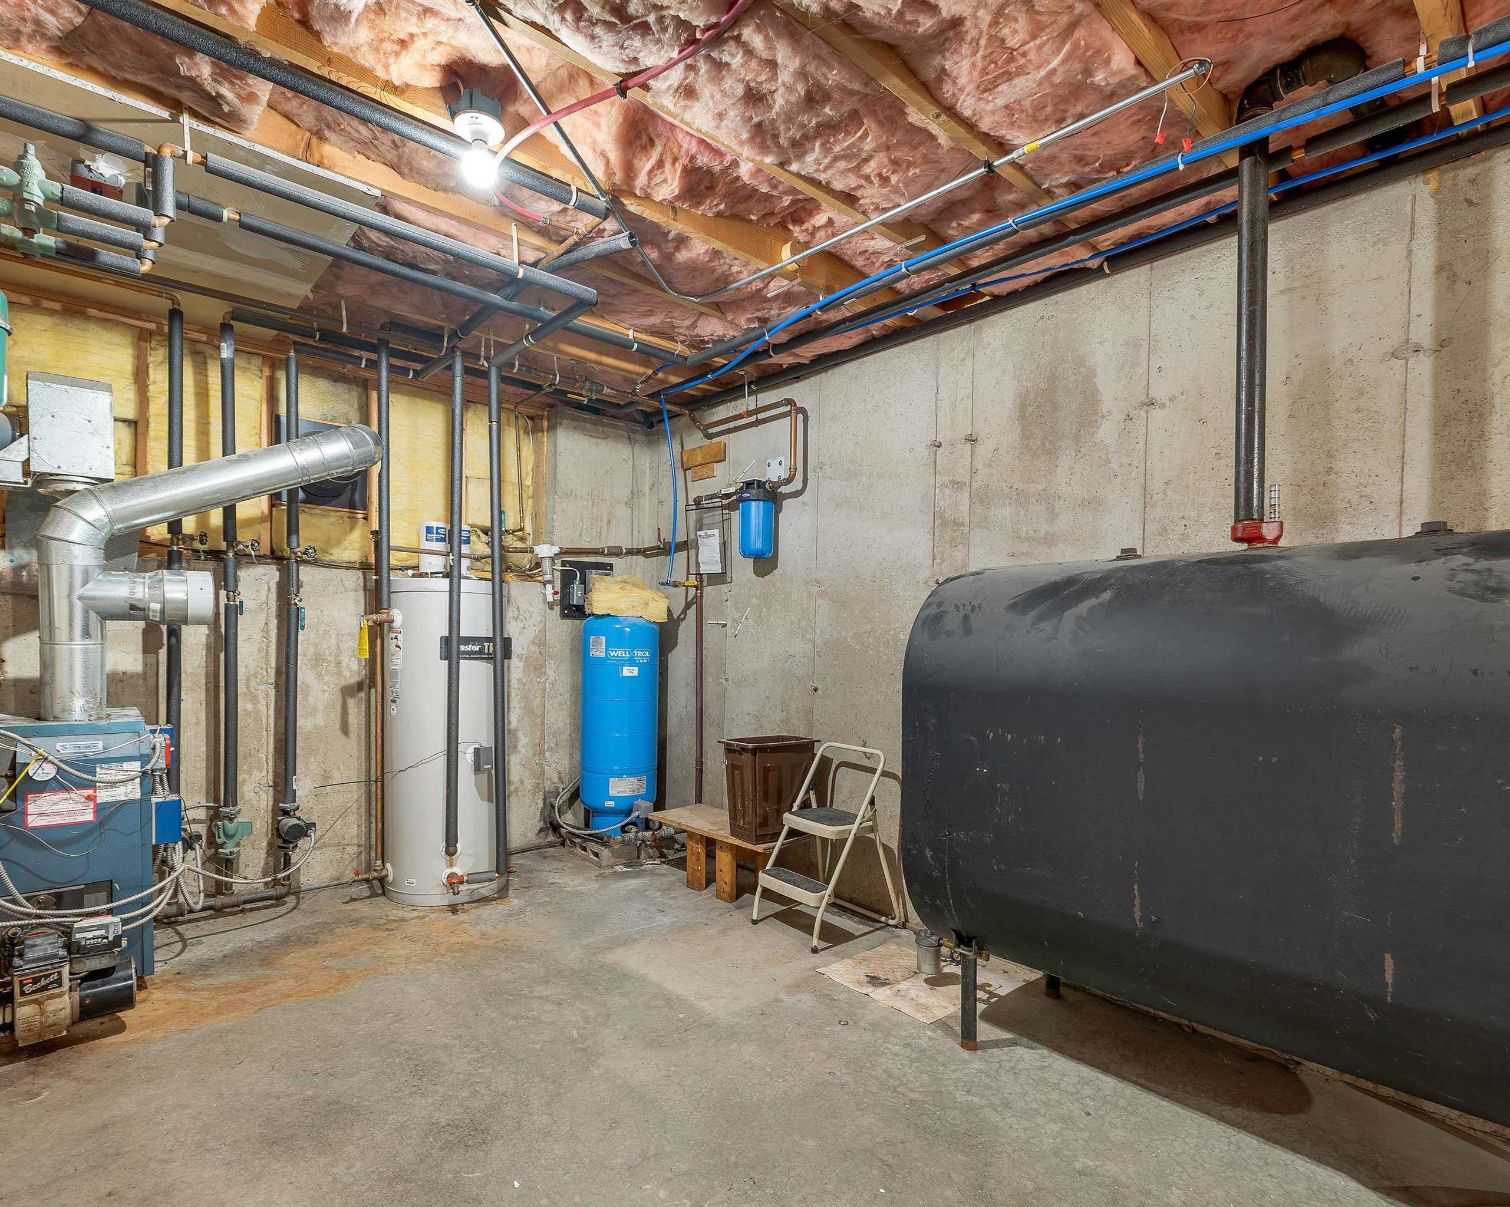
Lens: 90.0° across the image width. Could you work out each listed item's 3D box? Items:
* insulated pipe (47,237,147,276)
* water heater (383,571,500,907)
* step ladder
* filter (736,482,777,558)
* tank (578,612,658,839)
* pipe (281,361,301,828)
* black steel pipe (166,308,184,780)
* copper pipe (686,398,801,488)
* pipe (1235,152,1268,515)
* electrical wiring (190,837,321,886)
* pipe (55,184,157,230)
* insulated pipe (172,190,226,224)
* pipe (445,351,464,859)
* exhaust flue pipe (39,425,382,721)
[{"bbox_3d":[-1.744,-0.919,2.000,0.190,0.043,0.043,1,-1,-42],"label":"insulated pipe"},{"bbox_3d":[-1.372,0.560,3.340,0.500,1.360,0.500,0,-1,45],"label":"water heater"},{"bbox_3d":[0.269,0.905,2.945,0.460,0.680,0.400,1,-1,-42],"label":"step ladder"},{"bbox_3d":[0.005,-0.379,3.420,0.190,0.345,0.185,0,-1,0],"label":"filter"},{"bbox_3d":[-0.692,0.575,3.870,0.390,1.170,0.390,1,-1,-14],"label":"tank"},{"bbox_3d":[-1.891,-0.072,3.080,0.052,1.910,0.052,1,-1,-42],"label":"pipe"},{"bbox_3d":[-2.236,-0.191,2.910,0.045,1.900,0.045,1,-1,-42],"label":"black steel pipe"},{"bbox_3d":[-0.072,-0.727,3.520,0.110,0.430,0.740,1,-1,-42],"label":"copper pipe"},{"bbox_3d":[1.206,-0.656,1.830,0.060,0.940,0.060,0,-1,45],"label":"pipe"},{"bbox_3d":[-1.904,0.976,2.860,0.060,0.165,0.420,0,-1,37],"label":"electrical wiring"},{"bbox_3d":[-1.548,-0.945,1.800,0.185,0.043,0.043,1,-1,-42],"label":"pipe"},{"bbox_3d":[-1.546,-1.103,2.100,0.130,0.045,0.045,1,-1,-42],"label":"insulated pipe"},{"bbox_3d":[-1.211,0.006,3.050,0.045,2.060,0.045,1,-1,-22],"label":"pipe"},{"bbox_3d":[-1.985,-0.125,2.840,1.030,1.090,0.300,1,-1,-16],"label":"exhaust flue pipe"}]

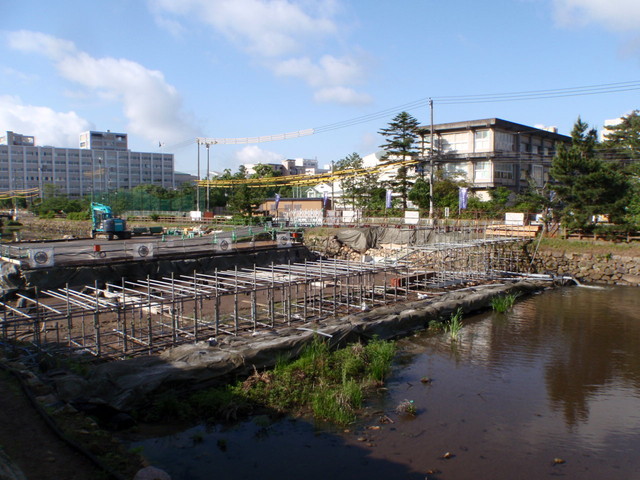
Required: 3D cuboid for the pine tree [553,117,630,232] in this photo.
[{"bbox_3d":[24.035,-5.909,46.000,6.700,10.000,6.400,3,6,27],"label":"pine tree"}]

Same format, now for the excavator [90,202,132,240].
[{"bbox_3d":[-16.110,-1.406,40.000,1.950,2.900,3.100,-4,7,-41],"label":"excavator"}]

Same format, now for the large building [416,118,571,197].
[{"bbox_3d":[26.433,-9.971,76.913,12.000,11.600,28.500,5,7,43],"label":"large building"}]

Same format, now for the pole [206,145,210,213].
[{"bbox_3d":[-13.784,-7.541,64.000,0.330,9.000,0.330,0,5,0],"label":"pole"}]

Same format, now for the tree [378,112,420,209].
[{"bbox_3d":[8.345,-8.084,54.000,4.000,10.300,4.000,1,5,8],"label":"tree"}]

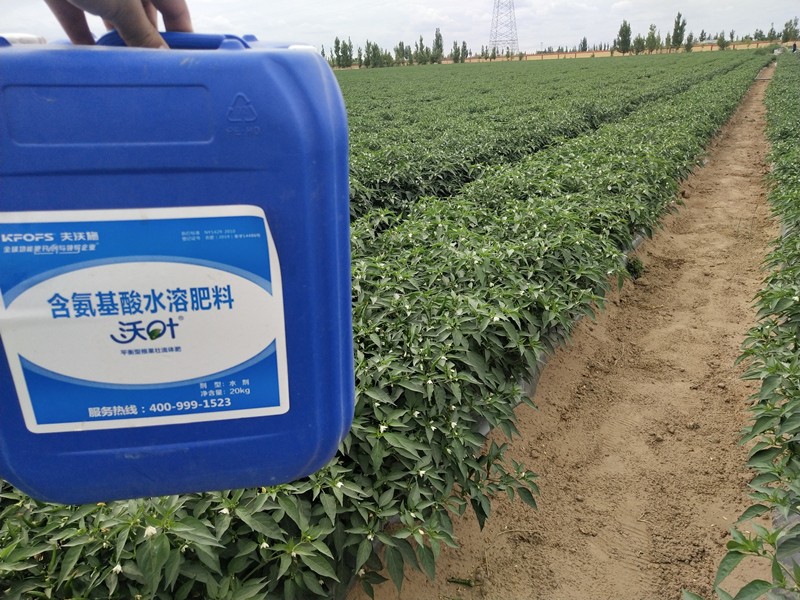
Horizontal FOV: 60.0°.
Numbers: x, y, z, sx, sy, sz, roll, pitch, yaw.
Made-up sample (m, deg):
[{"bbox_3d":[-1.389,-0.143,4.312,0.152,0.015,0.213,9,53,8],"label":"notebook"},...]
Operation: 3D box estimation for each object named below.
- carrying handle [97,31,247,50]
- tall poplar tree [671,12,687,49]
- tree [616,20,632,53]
[{"bbox_3d":[-0.181,-0.199,0.560,0.133,0.030,0.035,-3,28,-9],"label":"carrying handle"},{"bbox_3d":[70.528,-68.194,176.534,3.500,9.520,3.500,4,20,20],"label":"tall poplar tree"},{"bbox_3d":[56.880,-66.512,176.419,3.600,8.810,3.600,3,20,17],"label":"tree"}]

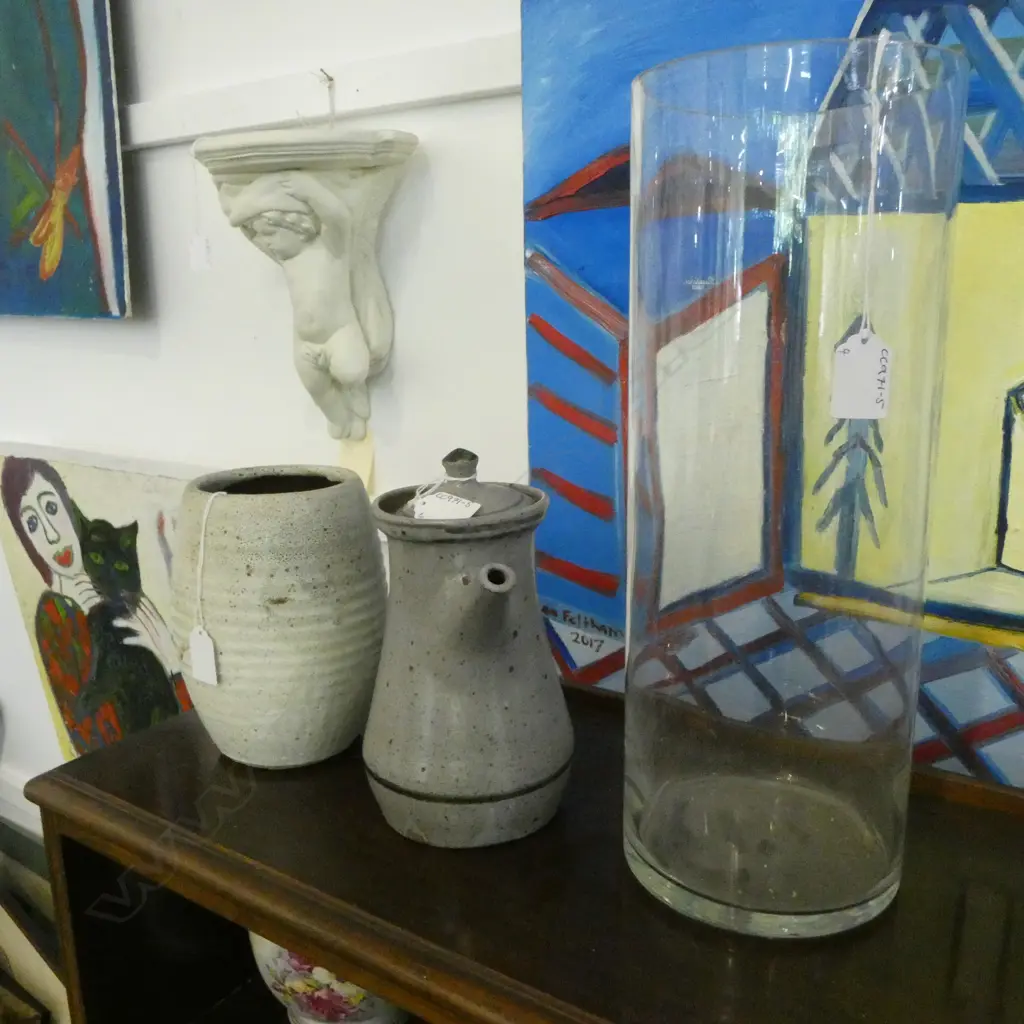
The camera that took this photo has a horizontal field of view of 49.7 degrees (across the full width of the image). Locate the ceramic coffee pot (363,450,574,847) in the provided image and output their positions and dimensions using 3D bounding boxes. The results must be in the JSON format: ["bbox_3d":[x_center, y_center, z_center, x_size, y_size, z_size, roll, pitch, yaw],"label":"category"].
[{"bbox_3d":[-0.030,0.074,0.683,0.131,0.227,0.158,-4,13,-16],"label":"ceramic coffee pot"}]

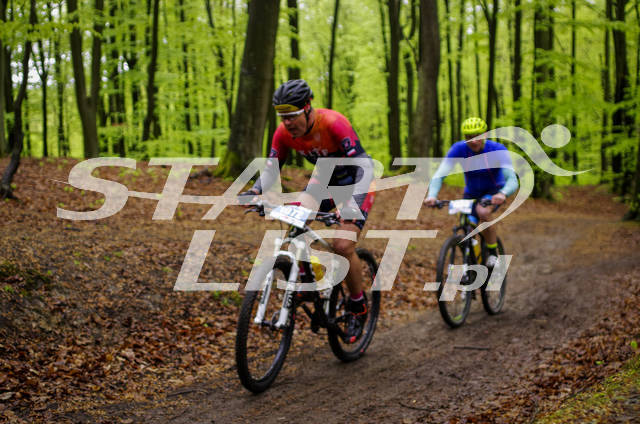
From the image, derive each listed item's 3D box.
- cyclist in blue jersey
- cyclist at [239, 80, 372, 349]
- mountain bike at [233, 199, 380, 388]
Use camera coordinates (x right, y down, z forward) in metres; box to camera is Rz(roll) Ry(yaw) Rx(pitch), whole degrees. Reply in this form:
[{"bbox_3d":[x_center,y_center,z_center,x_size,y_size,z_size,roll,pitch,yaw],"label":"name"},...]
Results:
[{"bbox_3d":[1.368,-0.049,8.009,0.740,1.500,0.780,1,1,25],"label":"cyclist in blue jersey"},{"bbox_3d":[-0.030,0.028,5.556,0.700,1.550,0.840,1,1,27],"label":"cyclist"},{"bbox_3d":[-0.035,0.447,5.418,0.710,1.030,1.860,3,1,26],"label":"mountain bike"}]

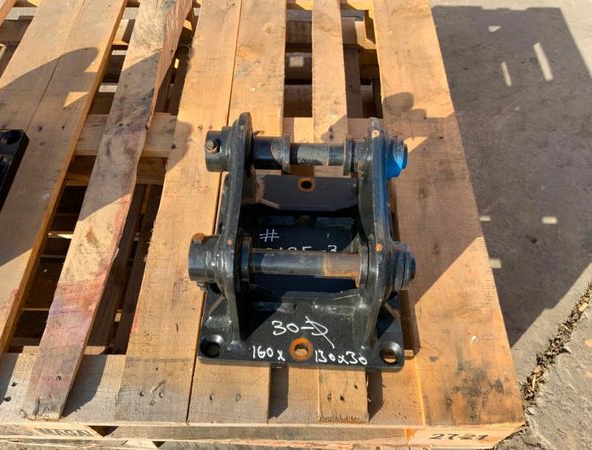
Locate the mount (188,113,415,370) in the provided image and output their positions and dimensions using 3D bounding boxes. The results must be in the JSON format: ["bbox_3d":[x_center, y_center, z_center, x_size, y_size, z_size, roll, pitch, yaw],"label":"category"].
[{"bbox_3d":[0.008,0.010,0.661,0.272,0.177,0.306,2,57,1],"label":"mount"}]

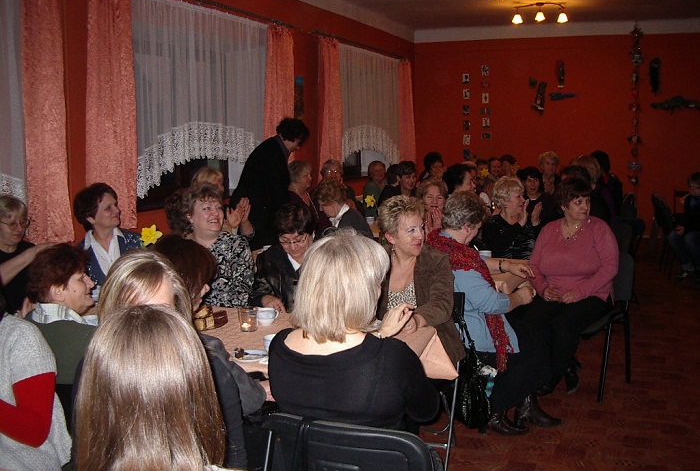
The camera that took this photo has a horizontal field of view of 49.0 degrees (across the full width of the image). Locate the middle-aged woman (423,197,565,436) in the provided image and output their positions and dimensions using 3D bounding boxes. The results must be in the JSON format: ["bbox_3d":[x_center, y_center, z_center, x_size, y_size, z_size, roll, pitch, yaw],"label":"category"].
[{"bbox_3d":[0.752,0.395,4.000,0.700,1.220,0.480,-3,8,-18],"label":"middle-aged woman"}]

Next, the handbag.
[{"bbox_3d":[0.593,0.605,3.720,0.150,0.630,0.240,-4,8,-24],"label":"handbag"}]

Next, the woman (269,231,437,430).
[{"bbox_3d":[0.044,0.608,2.301,0.530,1.290,0.780,2,8,20],"label":"woman"}]

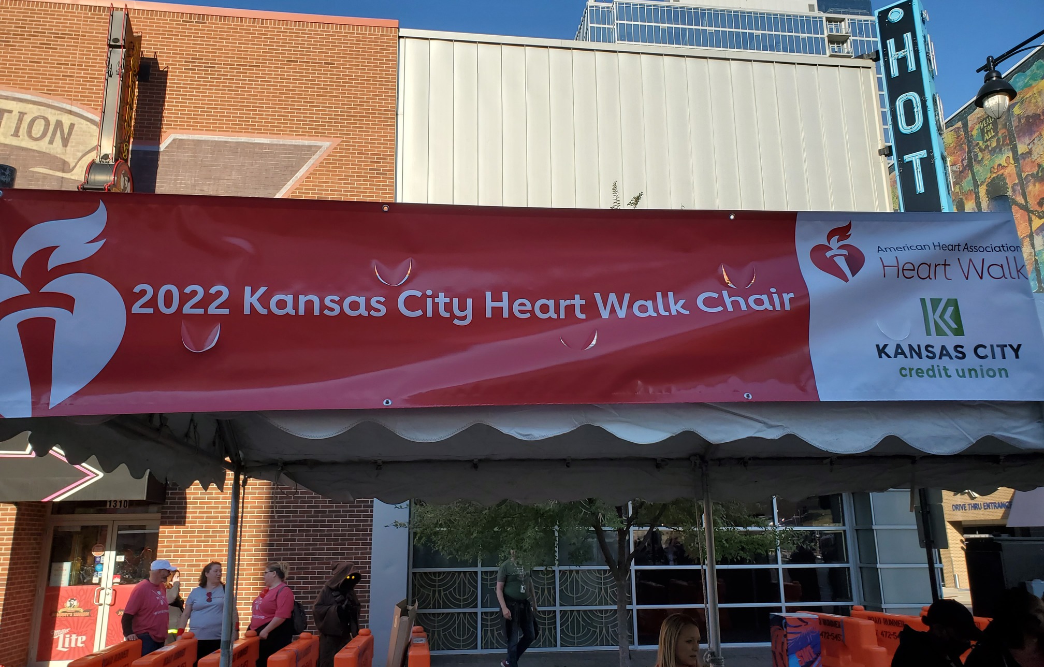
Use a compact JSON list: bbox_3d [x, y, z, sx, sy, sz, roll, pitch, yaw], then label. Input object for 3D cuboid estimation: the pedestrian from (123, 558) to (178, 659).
[{"bbox_3d":[-4.120,3.380,8.609,0.400,1.721,0.520,-4,-14,15],"label":"pedestrian"}]

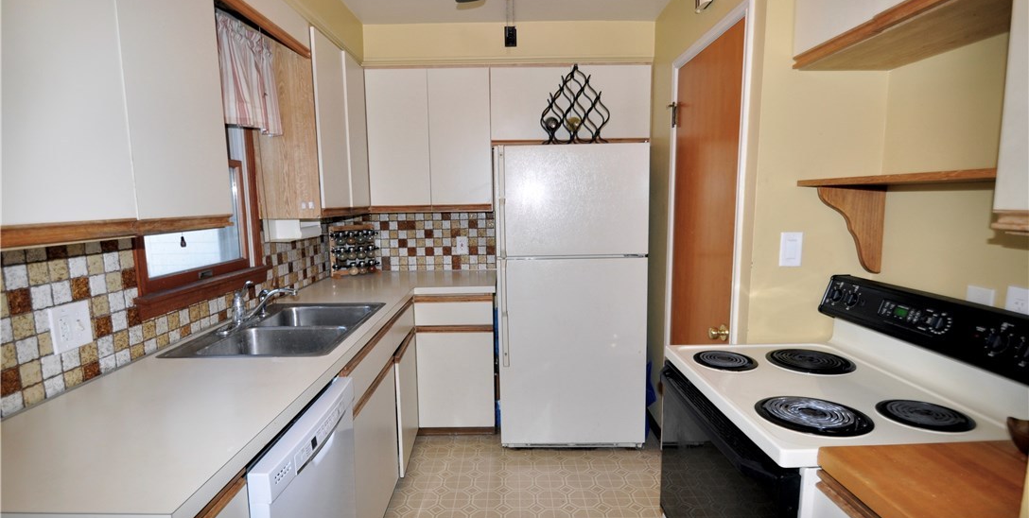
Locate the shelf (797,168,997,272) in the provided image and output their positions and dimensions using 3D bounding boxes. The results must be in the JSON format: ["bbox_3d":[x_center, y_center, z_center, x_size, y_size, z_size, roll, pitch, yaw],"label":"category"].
[{"bbox_3d":[1.130,-0.070,1.332,0.294,0.317,0.730,-1,7,-1],"label":"shelf"}]

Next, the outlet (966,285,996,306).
[{"bbox_3d":[1.276,0.136,1.329,0.008,0.115,0.071,-1,7,-1],"label":"outlet"}]

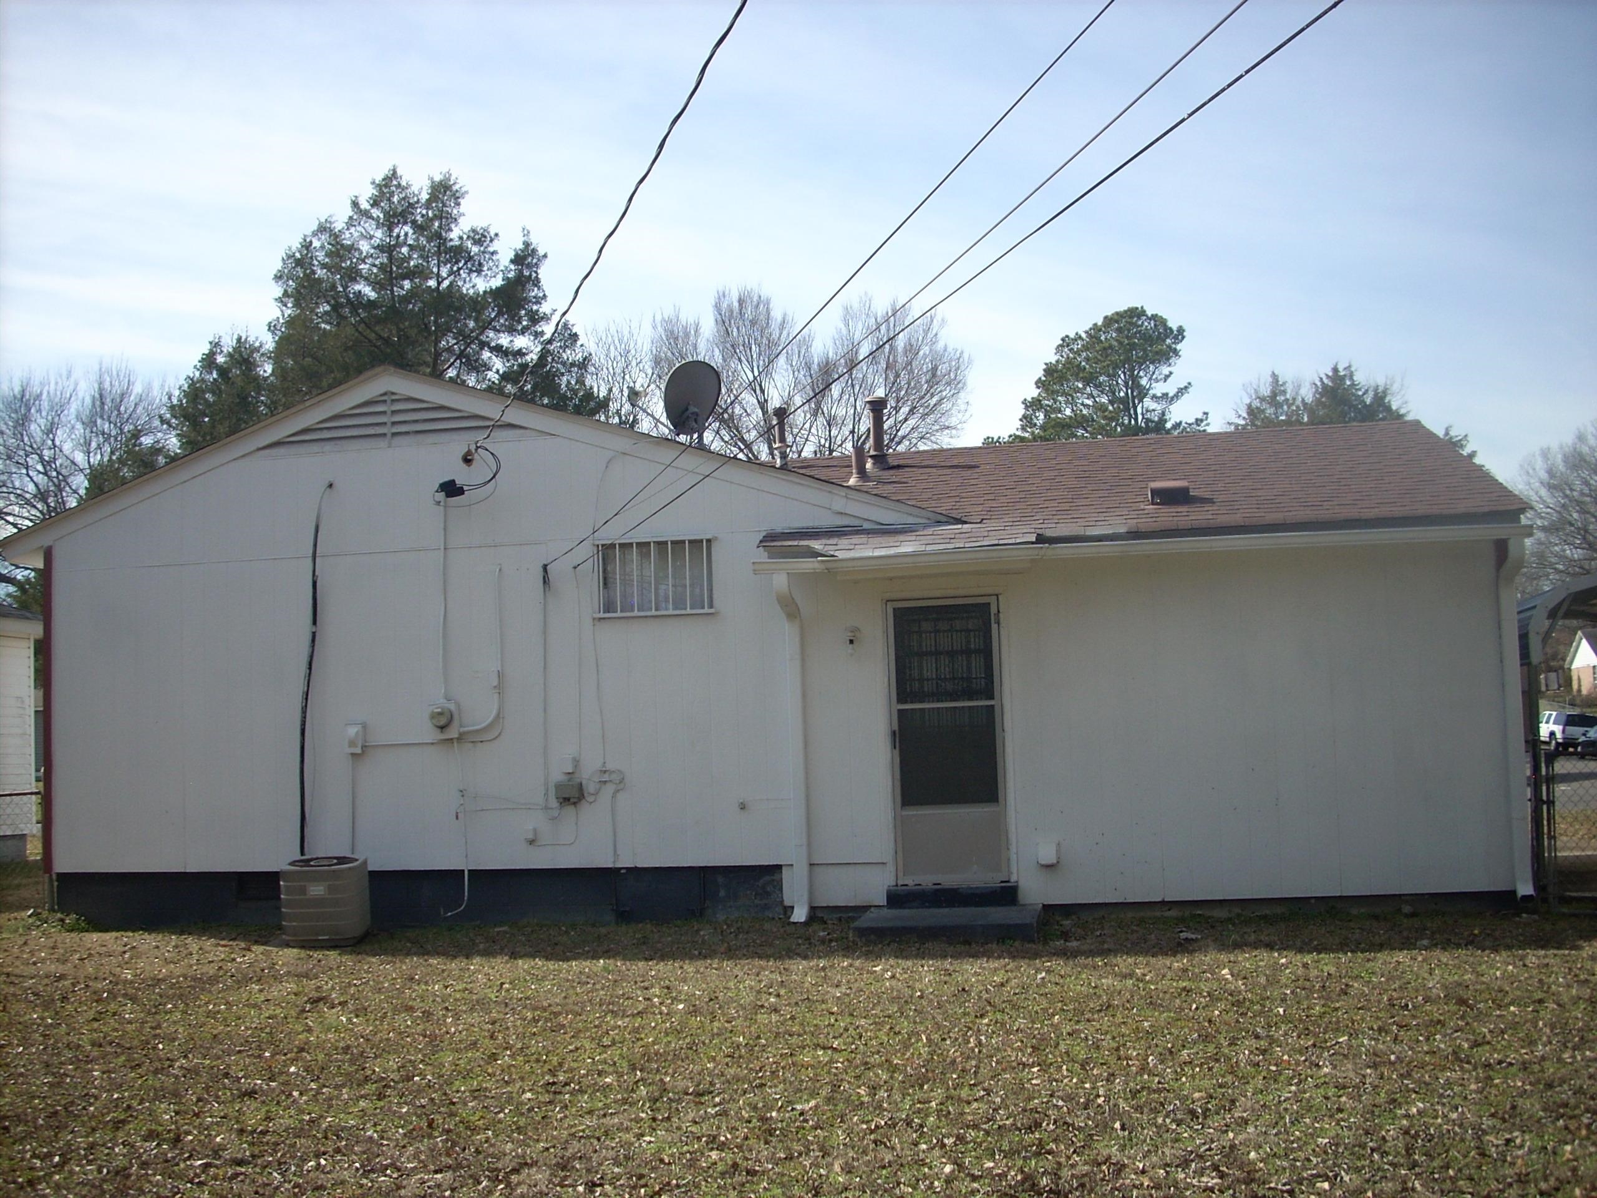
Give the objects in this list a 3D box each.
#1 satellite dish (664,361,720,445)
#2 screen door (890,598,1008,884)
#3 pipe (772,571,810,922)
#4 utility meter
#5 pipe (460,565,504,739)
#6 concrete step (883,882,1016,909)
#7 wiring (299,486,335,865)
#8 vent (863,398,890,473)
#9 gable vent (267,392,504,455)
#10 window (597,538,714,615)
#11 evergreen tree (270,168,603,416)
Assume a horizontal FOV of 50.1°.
[{"bbox_3d":[-0.814,-1.498,13.100,0.480,0.640,0.320,2,-6,-38],"label":"satellite dish"},{"bbox_3d":[1.095,1.036,12.439,0.830,2.060,0.060,-3,-5,9],"label":"screen door"},{"bbox_3d":[-0.045,1.071,12.425,0.140,2.520,0.380,-3,-5,9],"label":"pipe"},{"bbox_3d":[-2.697,0.908,12.949,0.210,0.260,0.200,-3,-5,9],"label":"utility meter"},{"bbox_3d":[-2.410,0.404,13.008,0.330,1.300,0.070,-3,-5,9],"label":"pipe"},{"bbox_3d":[1.108,2.142,12.271,0.950,0.180,0.280,-3,-5,9],"label":"concrete step"},{"bbox_3d":[-3.719,0.538,13.149,0.220,2.800,0.180,-3,-5,9],"label":"wiring"},{"bbox_3d":[0.712,-1.475,15.350,0.220,0.690,0.240,-3,-5,9],"label":"vent"},{"bbox_3d":[-3.214,-1.357,13.305,1.860,0.430,0.080,-3,-5,9],"label":"gable vent"},{"bbox_3d":[-1.074,-0.169,12.835,0.910,0.560,0.100,-3,-5,9],"label":"window"},{"bbox_3d":[-6.057,-1.760,28.544,6.000,11.213,6.000,-3,-5,9],"label":"evergreen tree"}]

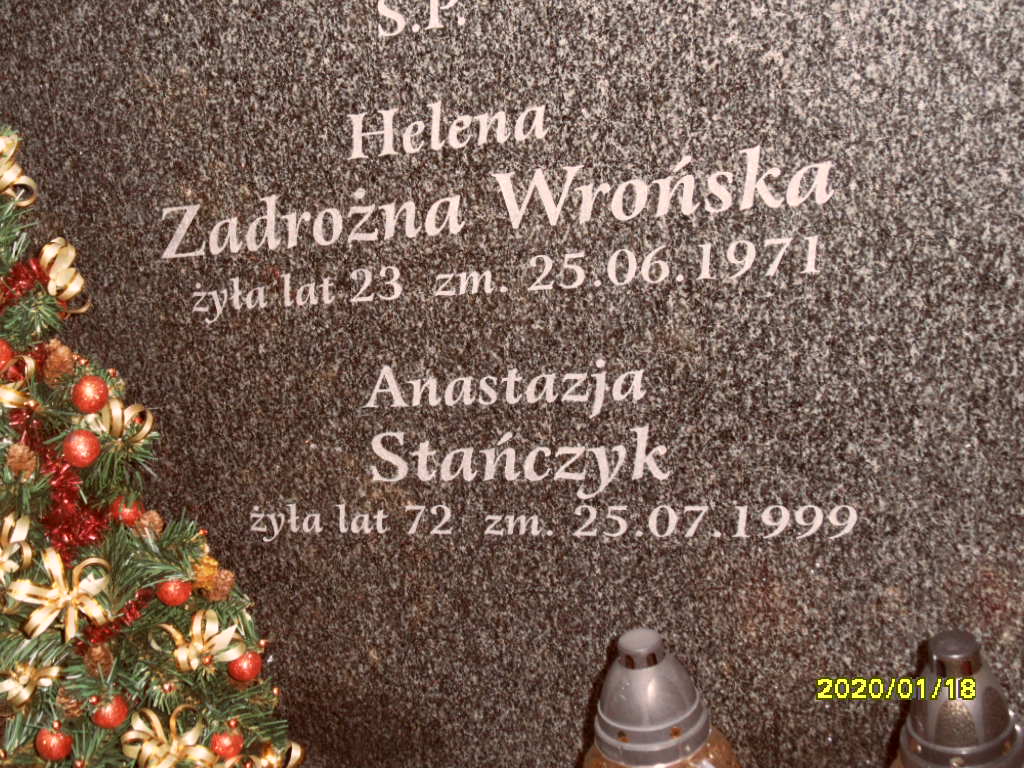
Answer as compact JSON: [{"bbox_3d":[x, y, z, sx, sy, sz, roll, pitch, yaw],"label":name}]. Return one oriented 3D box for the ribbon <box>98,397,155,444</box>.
[{"bbox_3d":[-0.289,0.027,1.110,0.030,0.036,0.042,8,29,38],"label":"ribbon"}]

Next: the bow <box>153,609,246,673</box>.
[{"bbox_3d":[-0.237,0.194,1.120,0.070,0.050,0.040,-16,-9,-23],"label":"bow"}]

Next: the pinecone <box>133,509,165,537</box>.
[{"bbox_3d":[-0.278,0.106,1.130,0.023,0.024,0.023,11,32,42],"label":"pinecone"}]

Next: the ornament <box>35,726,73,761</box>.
[{"bbox_3d":[-0.341,0.268,1.100,0.028,0.026,0.028,-19,24,-17],"label":"ornament"}]

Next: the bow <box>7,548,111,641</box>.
[{"bbox_3d":[-0.328,0.152,1.070,0.074,0.066,0.036,-13,-9,-14],"label":"bow"}]

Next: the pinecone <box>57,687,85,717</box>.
[{"bbox_3d":[-0.333,0.240,1.115,0.023,0.026,0.023,-19,24,-17],"label":"pinecone"}]

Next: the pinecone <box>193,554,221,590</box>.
[{"bbox_3d":[-0.233,0.144,1.130,0.023,0.028,0.023,-11,18,-6],"label":"pinecone"}]

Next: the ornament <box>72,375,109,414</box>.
[{"bbox_3d":[-0.313,0.008,1.100,0.027,0.027,0.027,-11,18,-6],"label":"ornament"}]

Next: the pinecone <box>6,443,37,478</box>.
[{"bbox_3d":[-0.361,0.056,1.090,0.023,0.027,0.023,-19,24,-17],"label":"pinecone"}]

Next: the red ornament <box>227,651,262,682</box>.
[{"bbox_3d":[-0.207,0.218,1.150,0.027,0.027,0.027,-11,18,-6],"label":"red ornament"}]

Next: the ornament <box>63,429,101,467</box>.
[{"bbox_3d":[-0.315,0.047,1.085,0.028,0.028,0.028,-19,24,-17],"label":"ornament"}]

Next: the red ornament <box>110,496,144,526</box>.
[{"bbox_3d":[-0.299,0.098,1.150,0.027,0.027,0.027,-11,18,-6],"label":"red ornament"}]

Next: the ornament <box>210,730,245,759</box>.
[{"bbox_3d":[-0.223,0.281,1.160,0.027,0.027,0.027,-11,18,-6],"label":"ornament"}]

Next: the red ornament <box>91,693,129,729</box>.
[{"bbox_3d":[-0.299,0.244,1.100,0.028,0.026,0.028,-19,24,-17],"label":"red ornament"}]

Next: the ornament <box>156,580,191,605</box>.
[{"bbox_3d":[-0.253,0.154,1.110,0.027,0.027,0.027,-11,18,-6],"label":"ornament"}]

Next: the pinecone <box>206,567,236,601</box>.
[{"bbox_3d":[-0.222,0.153,1.130,0.023,0.026,0.023,11,32,42],"label":"pinecone"}]

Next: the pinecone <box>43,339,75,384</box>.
[{"bbox_3d":[-0.343,-0.017,1.120,0.024,0.035,0.024,-11,18,-6],"label":"pinecone"}]

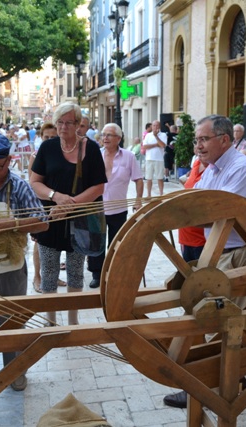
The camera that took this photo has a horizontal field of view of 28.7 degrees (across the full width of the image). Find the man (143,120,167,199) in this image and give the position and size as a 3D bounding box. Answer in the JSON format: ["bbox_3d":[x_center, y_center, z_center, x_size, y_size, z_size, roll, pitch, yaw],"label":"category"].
[{"bbox_3d":[0.680,-1.020,9.850,0.500,1.720,0.360,1,10,5],"label":"man"}]

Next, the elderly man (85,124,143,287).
[{"bbox_3d":[-0.084,-0.068,4.749,0.520,1.626,0.360,5,11,26],"label":"elderly man"}]

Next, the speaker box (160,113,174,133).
[{"bbox_3d":[1.334,-2.670,14.558,0.430,0.680,0.400,6,11,29],"label":"speaker box"}]

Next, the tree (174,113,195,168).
[{"bbox_3d":[1.775,-2.075,13.854,0.620,1.590,0.620,1,11,7],"label":"tree"}]

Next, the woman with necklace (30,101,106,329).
[{"bbox_3d":[-0.417,0.054,3.670,0.540,1.755,0.420,0,10,0],"label":"woman with necklace"}]

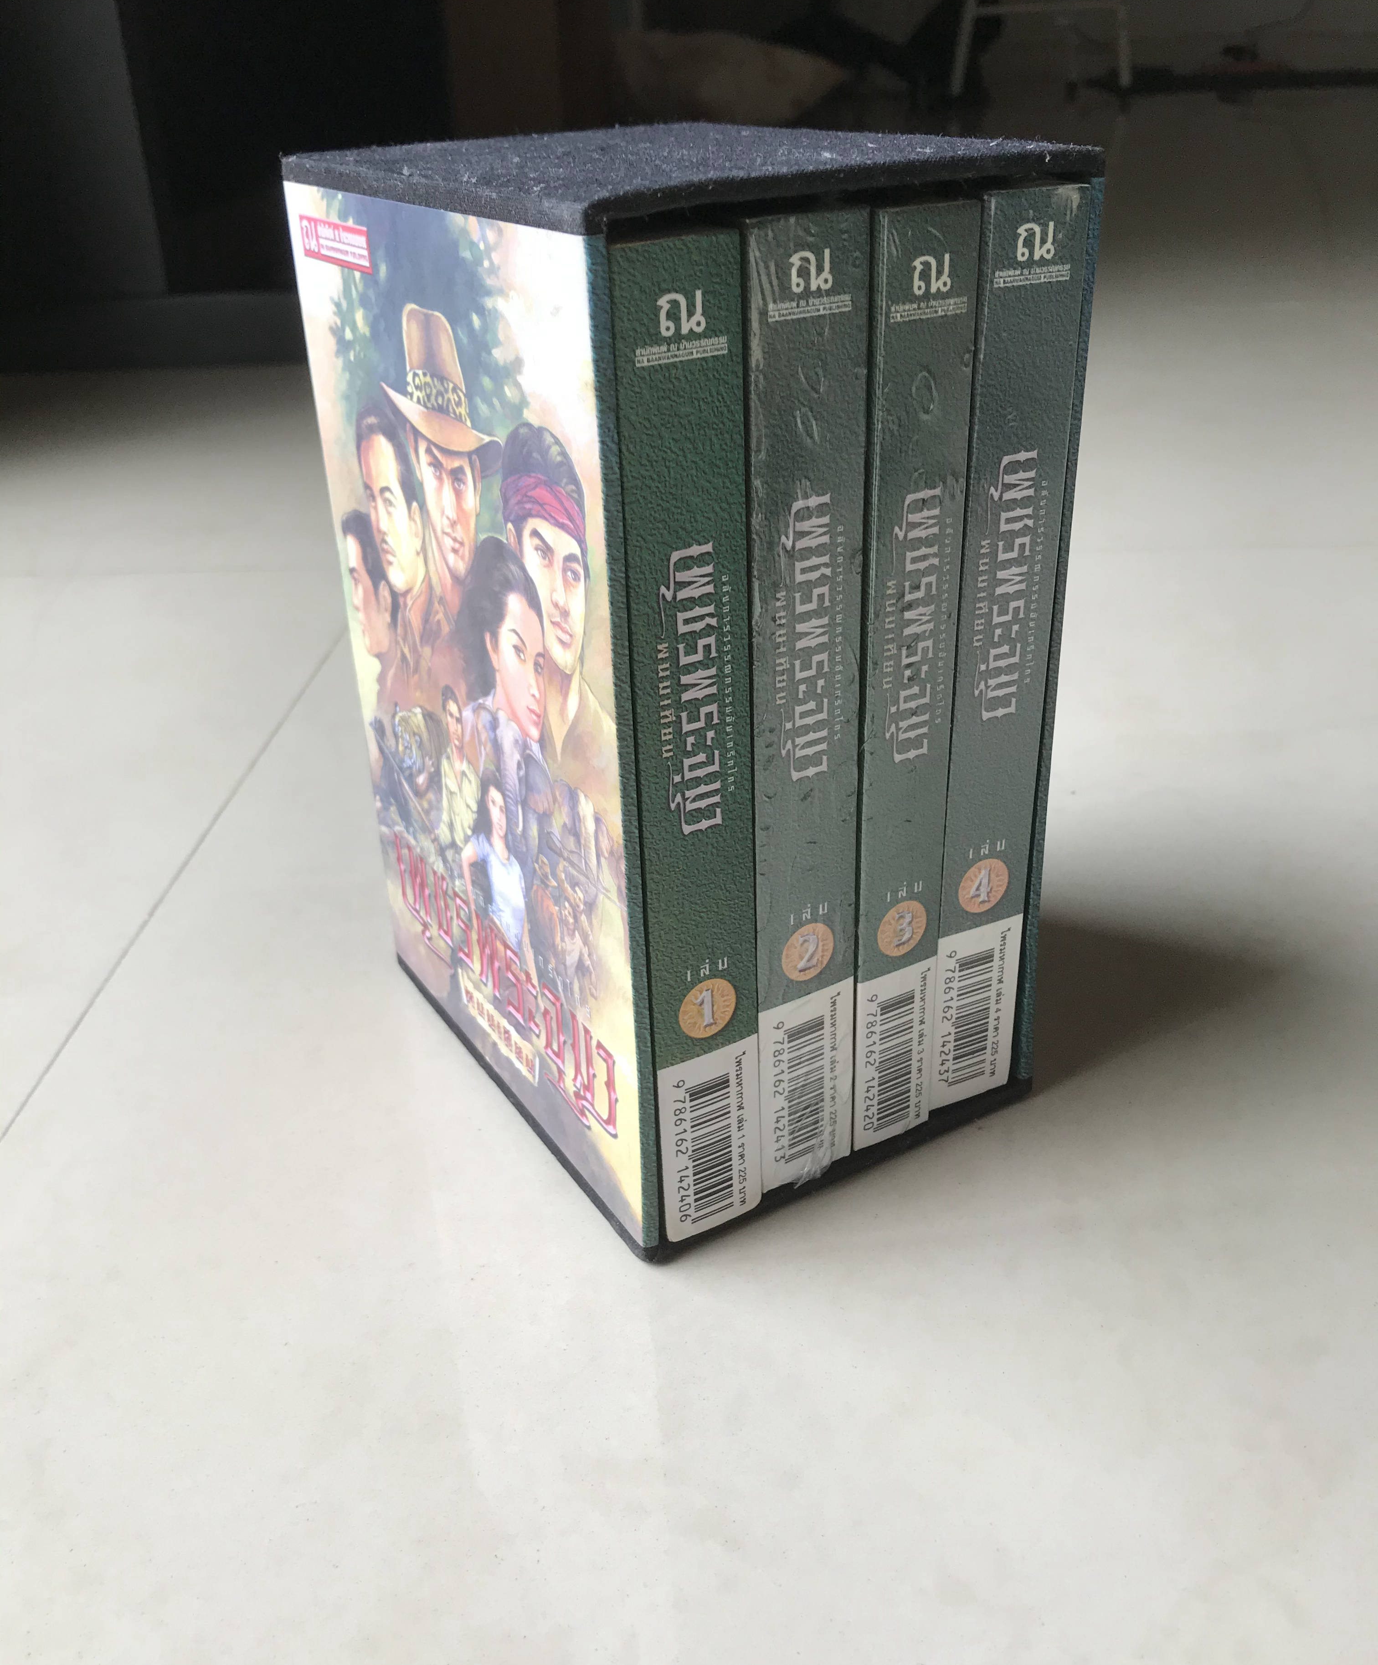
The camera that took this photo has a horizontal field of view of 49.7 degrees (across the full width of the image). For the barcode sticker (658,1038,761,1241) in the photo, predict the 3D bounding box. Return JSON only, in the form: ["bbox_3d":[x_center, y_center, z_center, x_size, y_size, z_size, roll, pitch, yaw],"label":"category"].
[{"bbox_3d":[0.005,0.059,0.286,0.022,0.042,0.002,-18,31,-27],"label":"barcode sticker"}]

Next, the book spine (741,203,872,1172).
[{"bbox_3d":[0.017,-0.014,0.269,0.022,0.183,0.016,-18,31,-27],"label":"book spine"}]

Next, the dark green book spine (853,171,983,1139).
[{"bbox_3d":[0.036,-0.019,0.279,0.021,0.182,0.016,-18,31,-27],"label":"dark green book spine"}]

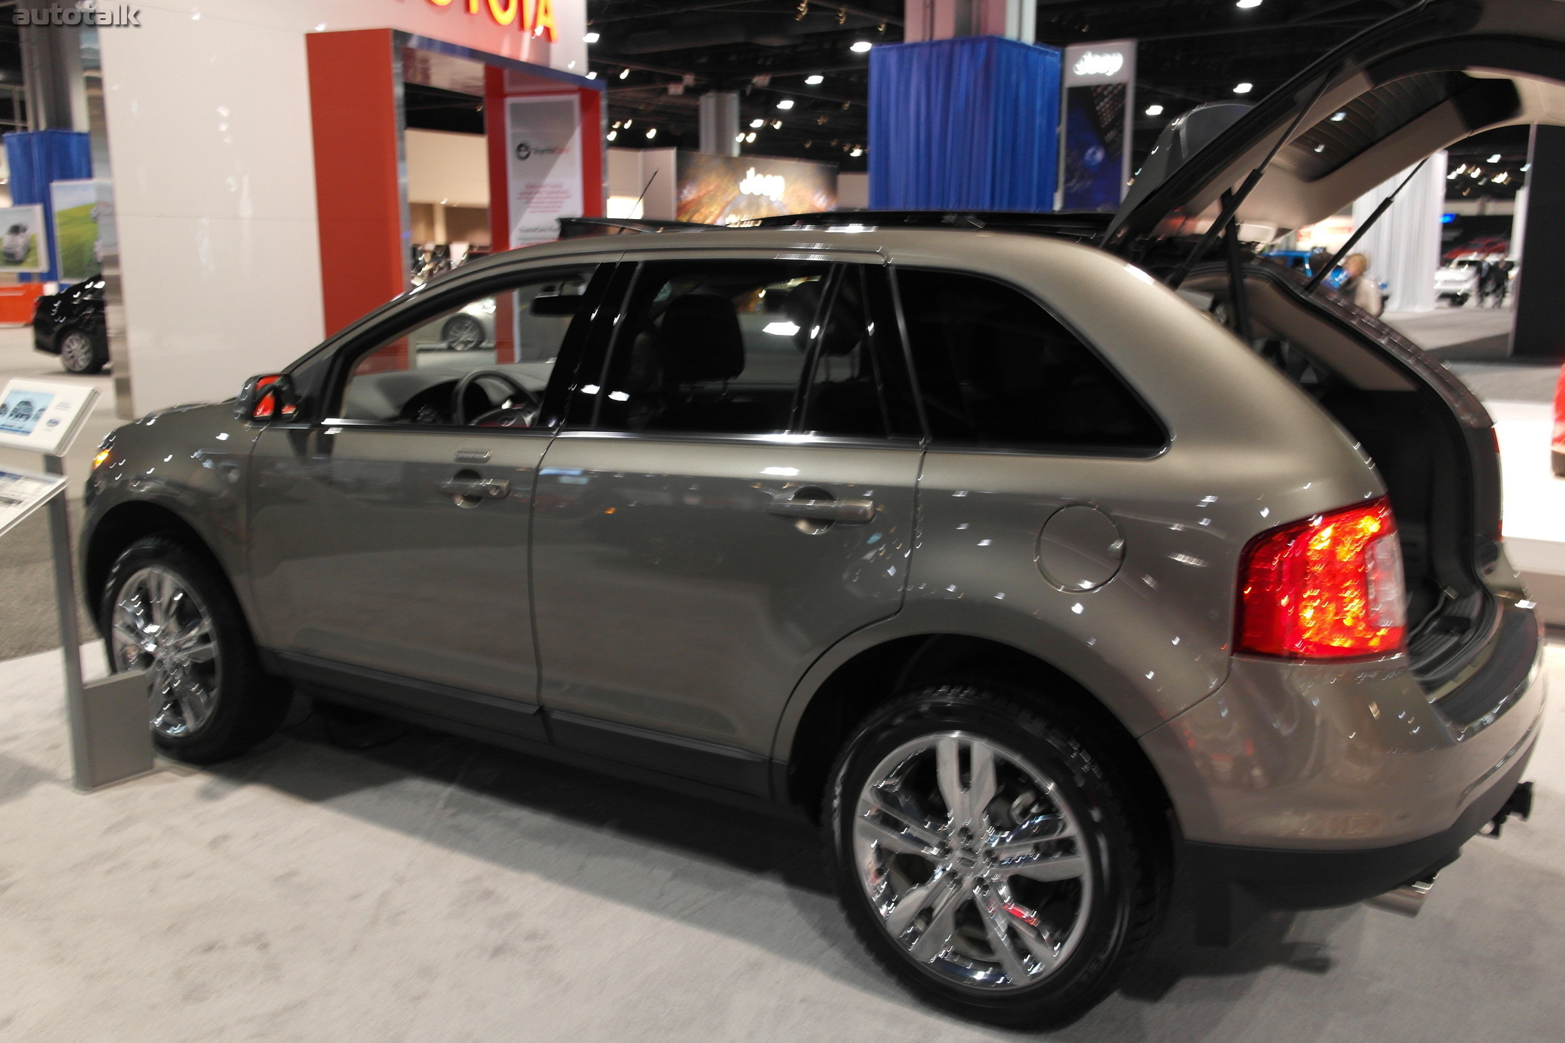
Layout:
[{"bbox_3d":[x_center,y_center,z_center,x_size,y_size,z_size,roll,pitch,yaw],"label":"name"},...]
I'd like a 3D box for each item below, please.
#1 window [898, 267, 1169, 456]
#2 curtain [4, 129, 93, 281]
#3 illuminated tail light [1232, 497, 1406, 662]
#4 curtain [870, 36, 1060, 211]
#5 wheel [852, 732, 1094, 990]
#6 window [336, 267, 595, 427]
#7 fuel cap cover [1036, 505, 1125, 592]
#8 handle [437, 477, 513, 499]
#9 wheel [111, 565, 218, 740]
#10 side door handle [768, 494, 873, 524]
[{"bbox_3d":[0.480,-0.322,2.605,0.604,0.374,0.050,6,-10,28],"label":"window"},{"bbox_3d":[-20.077,-8.250,37.413,2.400,5.399,2.400,8,13,35],"label":"curtain"},{"bbox_3d":[0.983,0.100,2.348,0.255,0.290,0.205,7,13,32],"label":"illuminated tail light"},{"bbox_3d":[3.198,-5.673,23.653,2.400,5.391,2.400,8,13,35],"label":"curtain"},{"bbox_3d":[0.430,0.691,2.779,0.545,0.545,0.190,7,13,32],"label":"wheel"},{"bbox_3d":[-0.862,-0.455,3.491,0.859,0.463,0.050,8,-9,35],"label":"window"},{"bbox_3d":[0.562,0.049,2.447,0.172,0.167,0.030,7,13,32],"label":"fuel cap cover"},{"bbox_3d":[-0.783,-0.084,3.300,0.240,0.046,0.055,7,13,32],"label":"handle"},{"bbox_3d":[-1.938,0.408,4.292,0.545,0.545,0.190,7,13,32],"label":"wheel"},{"bbox_3d":[0.077,-0.030,2.740,0.240,0.046,0.055,7,13,32],"label":"side door handle"}]

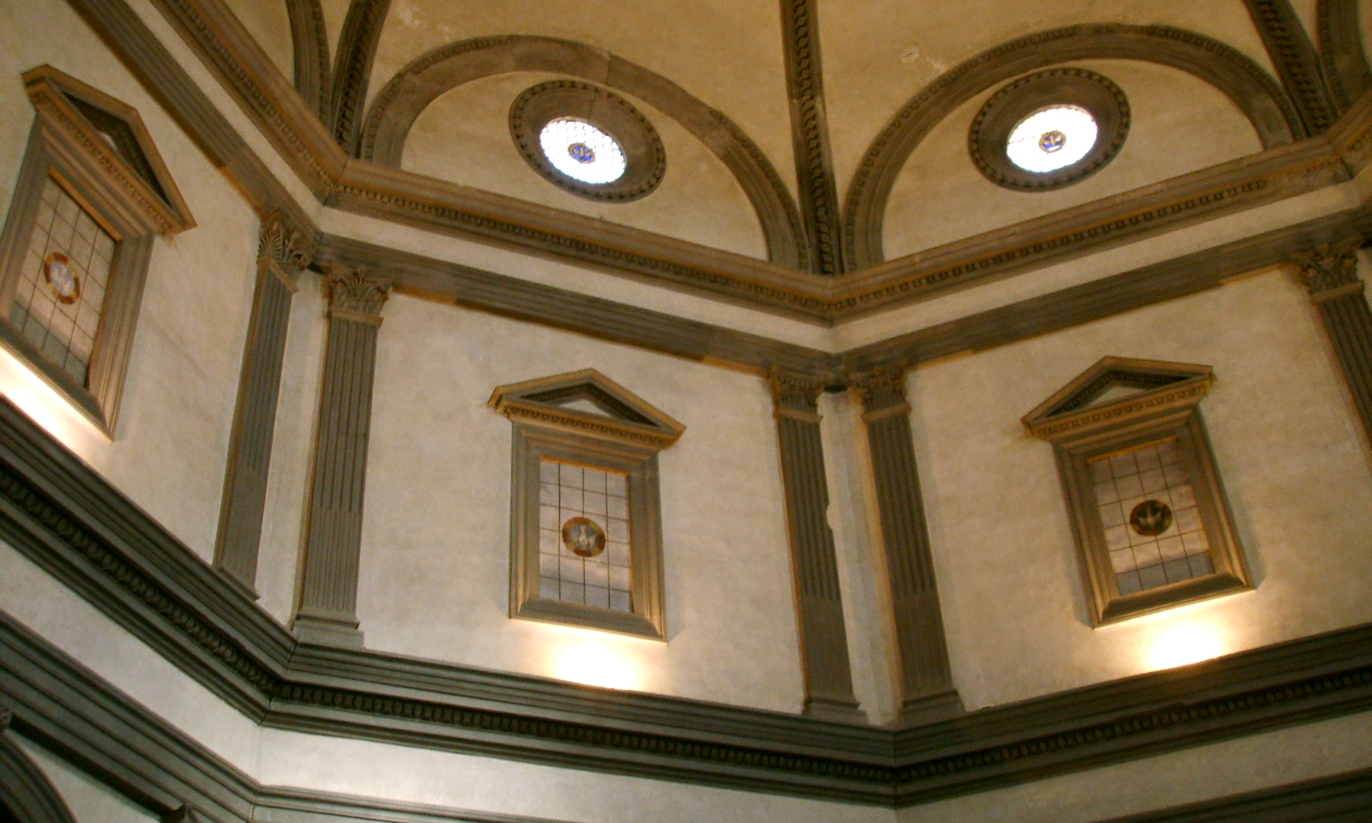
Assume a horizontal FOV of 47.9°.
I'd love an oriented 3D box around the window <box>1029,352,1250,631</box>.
[{"bbox_3d":[3.474,0.530,11.827,1.509,2.235,0.301,-16,-39,15],"label":"window"}]

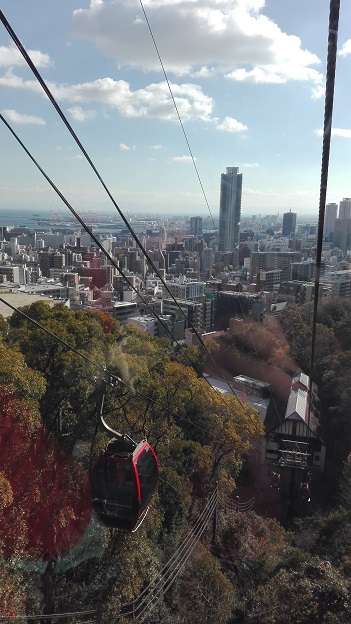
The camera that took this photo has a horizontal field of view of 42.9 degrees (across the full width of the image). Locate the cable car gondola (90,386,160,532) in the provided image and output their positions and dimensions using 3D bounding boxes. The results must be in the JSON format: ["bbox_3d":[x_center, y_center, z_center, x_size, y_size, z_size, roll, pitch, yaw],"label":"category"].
[{"bbox_3d":[-1.452,4.055,12.902,1.600,4.150,1.550,5,13,18],"label":"cable car gondola"}]

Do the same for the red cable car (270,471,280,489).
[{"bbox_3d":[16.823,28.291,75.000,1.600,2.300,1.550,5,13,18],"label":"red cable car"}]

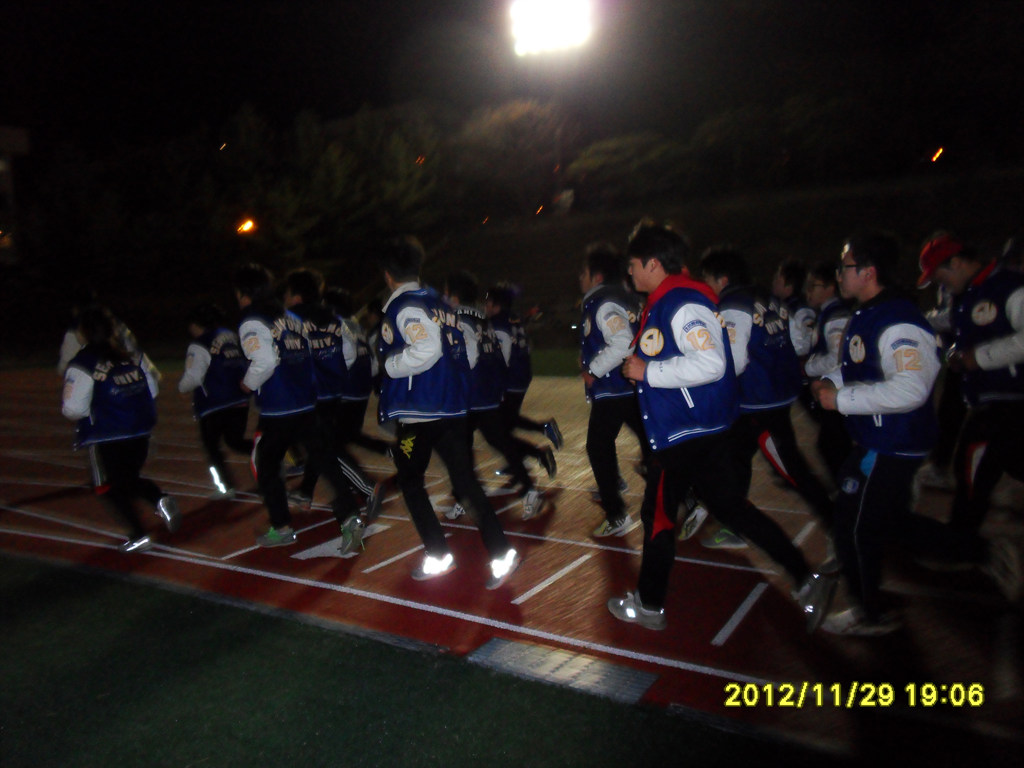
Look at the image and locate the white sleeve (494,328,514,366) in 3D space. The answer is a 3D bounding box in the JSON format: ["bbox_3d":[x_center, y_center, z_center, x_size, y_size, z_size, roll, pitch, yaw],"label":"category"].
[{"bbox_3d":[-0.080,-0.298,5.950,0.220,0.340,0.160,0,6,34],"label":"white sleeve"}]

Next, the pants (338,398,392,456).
[{"bbox_3d":[-1.261,0.398,5.950,0.530,0.740,0.340,0,6,34],"label":"pants"}]

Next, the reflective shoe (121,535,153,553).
[{"bbox_3d":[-2.353,1.000,4.450,0.250,0.100,0.090,-21,-7,35],"label":"reflective shoe"}]

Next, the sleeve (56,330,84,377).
[{"bbox_3d":[-3.482,-0.241,5.600,0.230,0.360,0.160,3,7,23],"label":"sleeve"}]

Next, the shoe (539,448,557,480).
[{"bbox_3d":[0.270,0.597,5.400,0.110,0.270,0.100,-15,-2,34],"label":"shoe"}]

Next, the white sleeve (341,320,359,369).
[{"bbox_3d":[-1.158,-0.278,5.000,0.220,0.350,0.160,3,7,23],"label":"white sleeve"}]

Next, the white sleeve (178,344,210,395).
[{"bbox_3d":[-2.540,-0.124,5.680,0.250,0.410,0.180,0,6,31],"label":"white sleeve"}]

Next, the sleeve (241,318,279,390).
[{"bbox_3d":[-1.394,-0.163,3.920,0.230,0.400,0.160,3,7,23],"label":"sleeve"}]

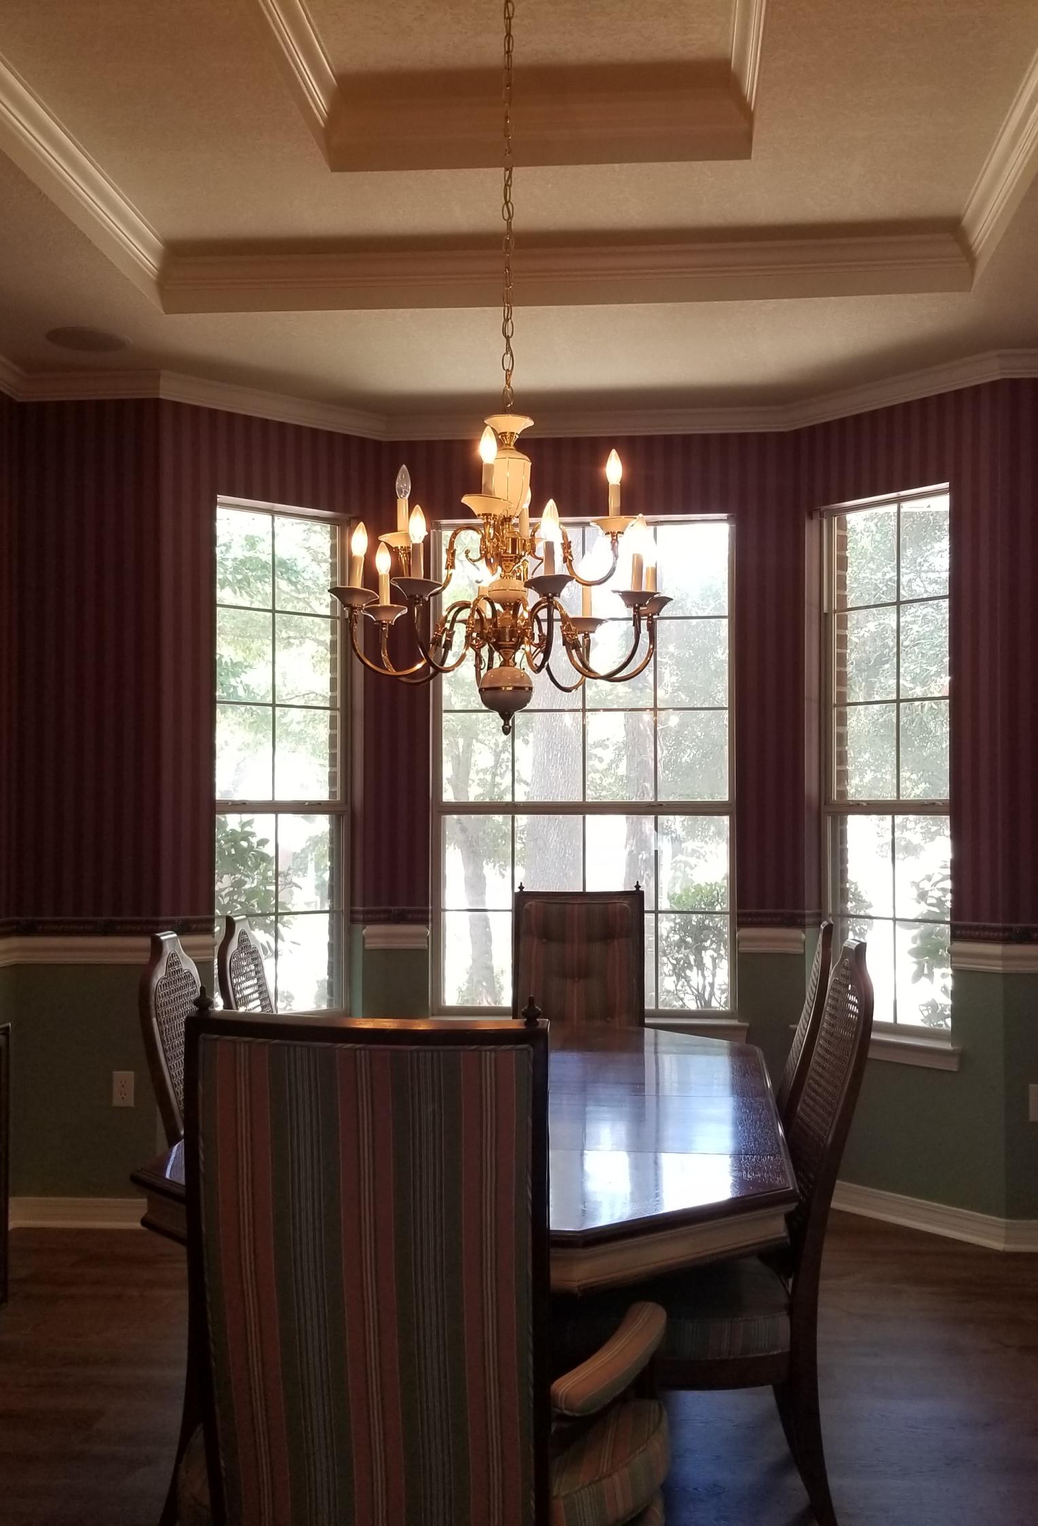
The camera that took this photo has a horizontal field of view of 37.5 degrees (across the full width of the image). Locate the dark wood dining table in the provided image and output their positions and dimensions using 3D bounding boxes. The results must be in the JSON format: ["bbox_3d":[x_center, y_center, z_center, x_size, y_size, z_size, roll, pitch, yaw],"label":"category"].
[{"bbox_3d":[-0.008,1.035,3.043,1.020,0.755,2.040,0,-2,6],"label":"dark wood dining table"}]

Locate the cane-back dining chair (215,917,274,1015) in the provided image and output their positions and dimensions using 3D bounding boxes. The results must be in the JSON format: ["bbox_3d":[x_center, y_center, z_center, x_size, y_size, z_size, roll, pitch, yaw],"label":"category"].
[{"bbox_3d":[-0.348,0.890,3.486,0.600,1.070,0.500,0,-2,6],"label":"cane-back dining chair"}]

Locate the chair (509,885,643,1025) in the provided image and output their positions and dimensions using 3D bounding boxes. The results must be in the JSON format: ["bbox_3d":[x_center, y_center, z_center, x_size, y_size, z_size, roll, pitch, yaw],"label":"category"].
[{"bbox_3d":[0.148,0.908,4.339,0.620,1.100,0.660,0,-2,6],"label":"chair"}]

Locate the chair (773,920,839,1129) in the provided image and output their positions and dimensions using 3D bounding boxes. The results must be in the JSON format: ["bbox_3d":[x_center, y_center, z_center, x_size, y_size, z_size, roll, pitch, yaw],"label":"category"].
[{"bbox_3d":[0.401,0.911,3.459,0.620,1.105,0.510,0,-2,7],"label":"chair"}]

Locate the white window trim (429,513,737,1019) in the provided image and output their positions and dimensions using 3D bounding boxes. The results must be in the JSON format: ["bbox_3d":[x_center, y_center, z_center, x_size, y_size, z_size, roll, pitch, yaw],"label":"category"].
[{"bbox_3d":[0.225,0.011,5.439,1.080,1.790,0.110,0,-2,6],"label":"white window trim"}]

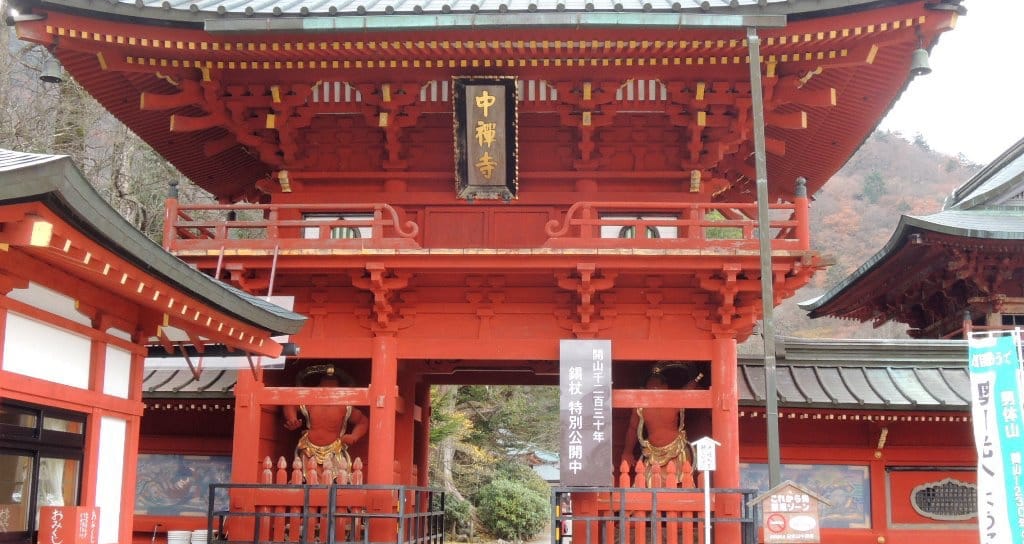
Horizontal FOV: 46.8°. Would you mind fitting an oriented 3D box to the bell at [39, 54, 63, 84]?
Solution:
[{"bbox_3d":[-5.780,-2.564,14.837,0.267,0.317,0.267,0,-11,3],"label":"bell"}]

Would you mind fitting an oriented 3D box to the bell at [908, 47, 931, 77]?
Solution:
[{"bbox_3d":[4.919,-2.556,14.230,0.267,0.304,0.267,0,-11,3],"label":"bell"}]

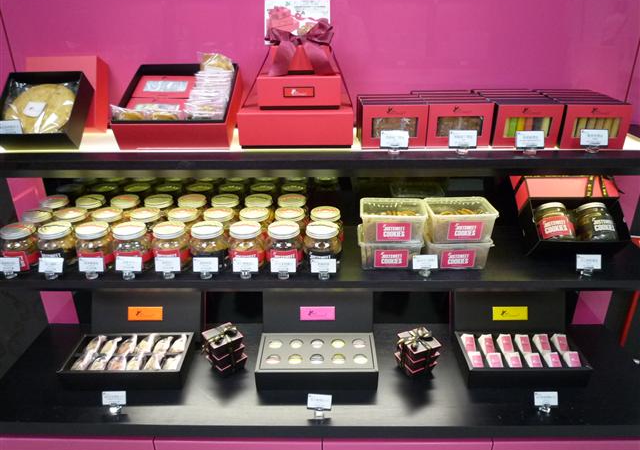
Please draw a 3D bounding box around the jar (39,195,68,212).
[{"bbox_3d":[-0.796,-0.026,1.413,0.097,0.104,0.097,0,23,0],"label":"jar"}]

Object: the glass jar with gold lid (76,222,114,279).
[{"bbox_3d":[-0.591,0.056,1.222,0.097,0.104,0.097,0,23,0],"label":"glass jar with gold lid"}]

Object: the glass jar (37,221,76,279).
[{"bbox_3d":[-0.686,0.056,1.220,0.097,0.105,0.097,0,24,0],"label":"glass jar"}]

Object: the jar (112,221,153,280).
[{"bbox_3d":[-0.498,0.054,1.224,0.097,0.104,0.097,0,23,0],"label":"jar"}]

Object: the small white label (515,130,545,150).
[{"bbox_3d":[0.409,-0.166,0.898,0.054,0.034,0.006,0,6,0],"label":"small white label"}]

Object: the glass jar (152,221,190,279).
[{"bbox_3d":[-0.390,0.056,1.220,0.097,0.105,0.097,0,24,0],"label":"glass jar"}]

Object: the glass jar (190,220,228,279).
[{"bbox_3d":[-0.292,0.056,1.220,0.097,0.105,0.097,0,24,0],"label":"glass jar"}]

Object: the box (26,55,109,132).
[{"bbox_3d":[-0.669,-0.342,1.226,0.184,0.184,0.062,0,-2,0],"label":"box"}]

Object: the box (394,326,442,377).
[{"bbox_3d":[0.306,0.385,1.425,0.105,0.092,0.105,-9,25,-20],"label":"box"}]

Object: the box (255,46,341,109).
[{"bbox_3d":[-0.049,-0.373,1.156,0.195,0.142,0.165,0,24,0],"label":"box"}]

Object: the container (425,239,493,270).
[{"bbox_3d":[0.358,0.065,1.230,0.166,0.082,0.120,0,24,0],"label":"container"}]

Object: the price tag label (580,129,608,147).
[{"bbox_3d":[0.534,-0.168,0.898,0.054,0.034,0.006,0,6,0],"label":"price tag label"}]

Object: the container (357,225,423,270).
[{"bbox_3d":[0.161,0.046,1.068,0.141,0.068,0.115,1,24,1],"label":"container"}]

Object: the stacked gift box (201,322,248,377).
[{"bbox_3d":[-0.295,0.381,1.430,0.096,0.105,0.092,-17,29,-34],"label":"stacked gift box"}]

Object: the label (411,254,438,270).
[{"bbox_3d":[0.266,0.094,1.163,0.064,0.038,0.003,0,3,1],"label":"label"}]

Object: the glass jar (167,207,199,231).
[{"bbox_3d":[-0.385,0.014,1.316,0.097,0.104,0.097,0,23,0],"label":"glass jar"}]

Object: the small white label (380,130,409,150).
[{"bbox_3d":[0.146,-0.167,0.898,0.054,0.034,0.006,0,6,0],"label":"small white label"}]

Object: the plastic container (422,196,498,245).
[{"bbox_3d":[0.360,-0.011,1.202,0.166,0.082,0.124,0,23,0],"label":"plastic container"}]

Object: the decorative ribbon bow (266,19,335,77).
[{"bbox_3d":[-0.046,-0.423,1.098,0.158,0.120,0.085,0,24,0],"label":"decorative ribbon bow"}]

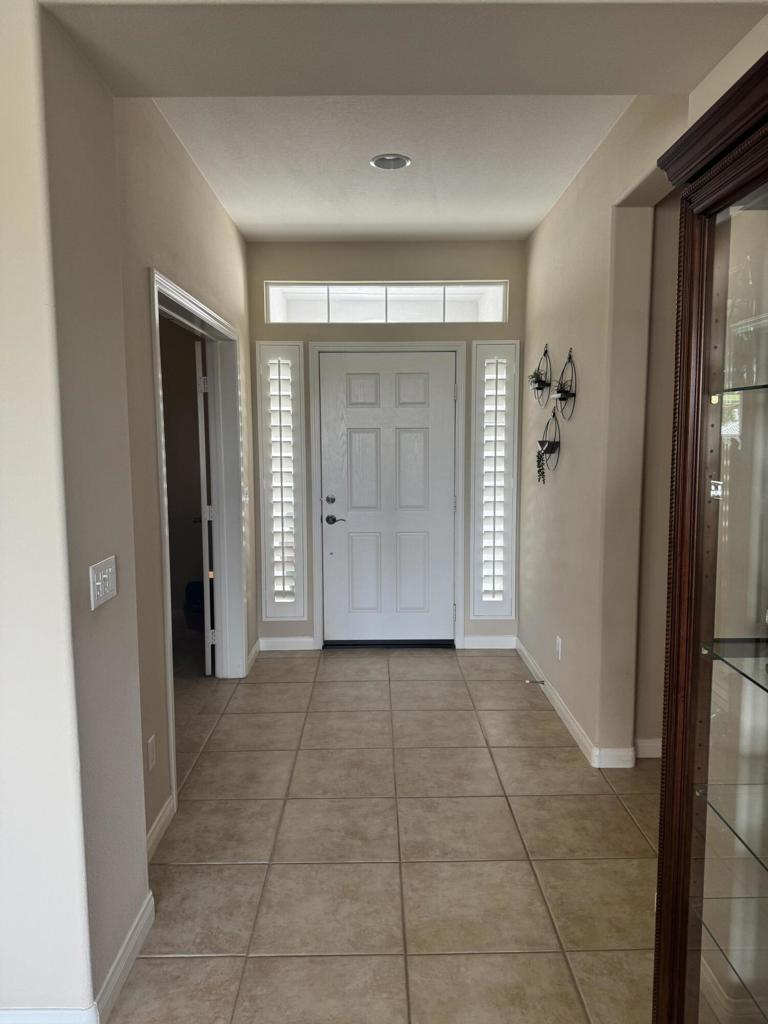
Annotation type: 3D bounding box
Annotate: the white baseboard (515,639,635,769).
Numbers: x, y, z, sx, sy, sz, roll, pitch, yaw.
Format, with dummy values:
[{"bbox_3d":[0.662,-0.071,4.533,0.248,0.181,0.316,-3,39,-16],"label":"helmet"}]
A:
[{"bbox_3d":[1.029,1.006,4.078,0.180,0.092,1.794,0,6,-1],"label":"white baseboard"}]

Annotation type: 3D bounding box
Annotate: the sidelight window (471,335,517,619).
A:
[{"bbox_3d":[0.753,-0.200,4.859,0.313,1.906,0.070,0,6,-1],"label":"sidelight window"}]

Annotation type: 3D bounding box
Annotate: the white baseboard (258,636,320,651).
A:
[{"bbox_3d":[-0.676,0.921,4.946,0.380,0.089,0.018,0,6,-1],"label":"white baseboard"}]

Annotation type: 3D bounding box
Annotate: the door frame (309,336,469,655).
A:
[{"bbox_3d":[0.029,-0.092,4.882,1.047,2.108,0.110,0,6,-1],"label":"door frame"}]

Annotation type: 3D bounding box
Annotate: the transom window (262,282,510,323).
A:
[{"bbox_3d":[0.019,-1.397,4.743,1.617,0.272,0.090,0,6,-1],"label":"transom window"}]

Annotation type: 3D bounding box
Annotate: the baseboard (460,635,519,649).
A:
[{"bbox_3d":[0.741,0.911,4.963,0.381,0.089,0.018,0,6,-1],"label":"baseboard"}]

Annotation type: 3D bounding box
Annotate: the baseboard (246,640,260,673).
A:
[{"bbox_3d":[-0.870,0.949,4.695,0.018,0.090,0.507,0,6,-1],"label":"baseboard"}]

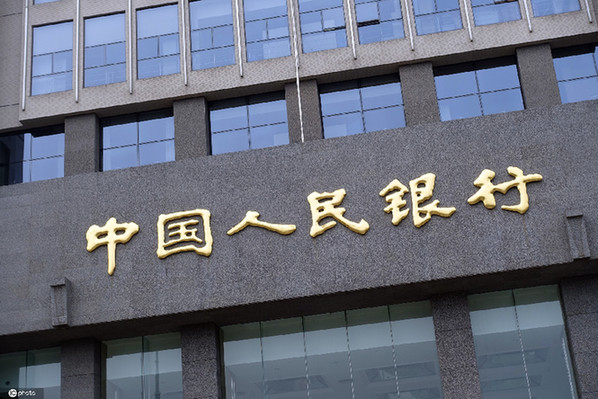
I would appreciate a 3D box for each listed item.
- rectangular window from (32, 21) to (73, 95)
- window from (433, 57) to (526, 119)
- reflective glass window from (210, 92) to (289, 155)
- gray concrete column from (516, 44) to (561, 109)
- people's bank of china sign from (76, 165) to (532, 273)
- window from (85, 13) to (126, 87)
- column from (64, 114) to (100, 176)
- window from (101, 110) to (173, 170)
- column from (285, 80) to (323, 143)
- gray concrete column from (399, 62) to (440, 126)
[{"bbox_3d":[-8.033,-4.624,33.573,1.435,2.636,0.150,-8,-23,7],"label":"rectangular window"},{"bbox_3d":[5.656,-3.448,32.344,2.614,2.007,0.151,-8,-24,7],"label":"window"},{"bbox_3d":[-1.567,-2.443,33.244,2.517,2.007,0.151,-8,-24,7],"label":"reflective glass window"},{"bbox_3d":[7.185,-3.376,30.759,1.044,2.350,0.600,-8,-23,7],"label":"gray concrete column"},{"bbox_3d":[0.279,0.579,28.444,12.817,1.761,0.160,-8,-23,7],"label":"people's bank of china sign"},{"bbox_3d":[-6.519,-5.006,34.620,1.477,2.745,0.151,-8,-24,7],"label":"window"},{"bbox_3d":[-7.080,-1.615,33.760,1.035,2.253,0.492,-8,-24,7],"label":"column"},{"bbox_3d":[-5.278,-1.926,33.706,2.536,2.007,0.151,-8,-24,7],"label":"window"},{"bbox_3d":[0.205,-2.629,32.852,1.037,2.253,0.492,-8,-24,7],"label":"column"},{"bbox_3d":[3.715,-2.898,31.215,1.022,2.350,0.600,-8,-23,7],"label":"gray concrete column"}]

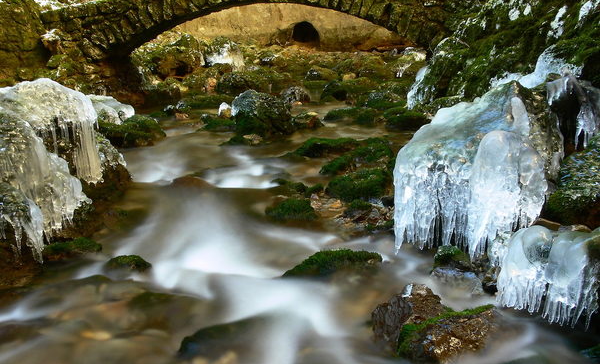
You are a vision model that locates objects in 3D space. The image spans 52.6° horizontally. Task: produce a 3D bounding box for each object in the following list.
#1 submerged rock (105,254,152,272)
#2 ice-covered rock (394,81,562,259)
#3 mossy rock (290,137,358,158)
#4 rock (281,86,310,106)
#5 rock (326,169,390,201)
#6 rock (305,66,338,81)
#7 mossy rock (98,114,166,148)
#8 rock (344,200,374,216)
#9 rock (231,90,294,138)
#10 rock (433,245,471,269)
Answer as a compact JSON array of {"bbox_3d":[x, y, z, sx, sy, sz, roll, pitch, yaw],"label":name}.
[{"bbox_3d":[-1.187,0.561,4.200,0.320,0.110,0.240,-1,16,0],"label":"submerged rock"},{"bbox_3d":[1.302,-0.132,4.580,1.120,1.080,1.050,-1,16,0],"label":"ice-covered rock"},{"bbox_3d":[0.256,-0.348,6.100,0.661,0.182,0.396,0,12,2],"label":"mossy rock"},{"bbox_3d":[-0.073,-1.398,9.800,0.484,0.316,0.387,0,12,0],"label":"rock"},{"bbox_3d":[0.523,0.022,5.420,0.540,0.230,0.420,-1,16,0],"label":"rock"},{"bbox_3d":[0.446,-2.254,12.600,0.704,0.325,0.528,0,12,2],"label":"rock"},{"bbox_3d":[-1.790,-0.554,6.500,0.698,0.345,0.523,-3,12,-15],"label":"mossy rock"},{"bbox_3d":[0.492,0.214,5.100,0.235,0.110,0.190,-1,16,0],"label":"rock"},{"bbox_3d":[-0.430,-0.779,6.950,0.710,0.500,0.600,-1,16,0],"label":"rock"},{"bbox_3d":[0.861,0.428,3.450,0.209,0.113,0.177,3,12,14],"label":"rock"}]

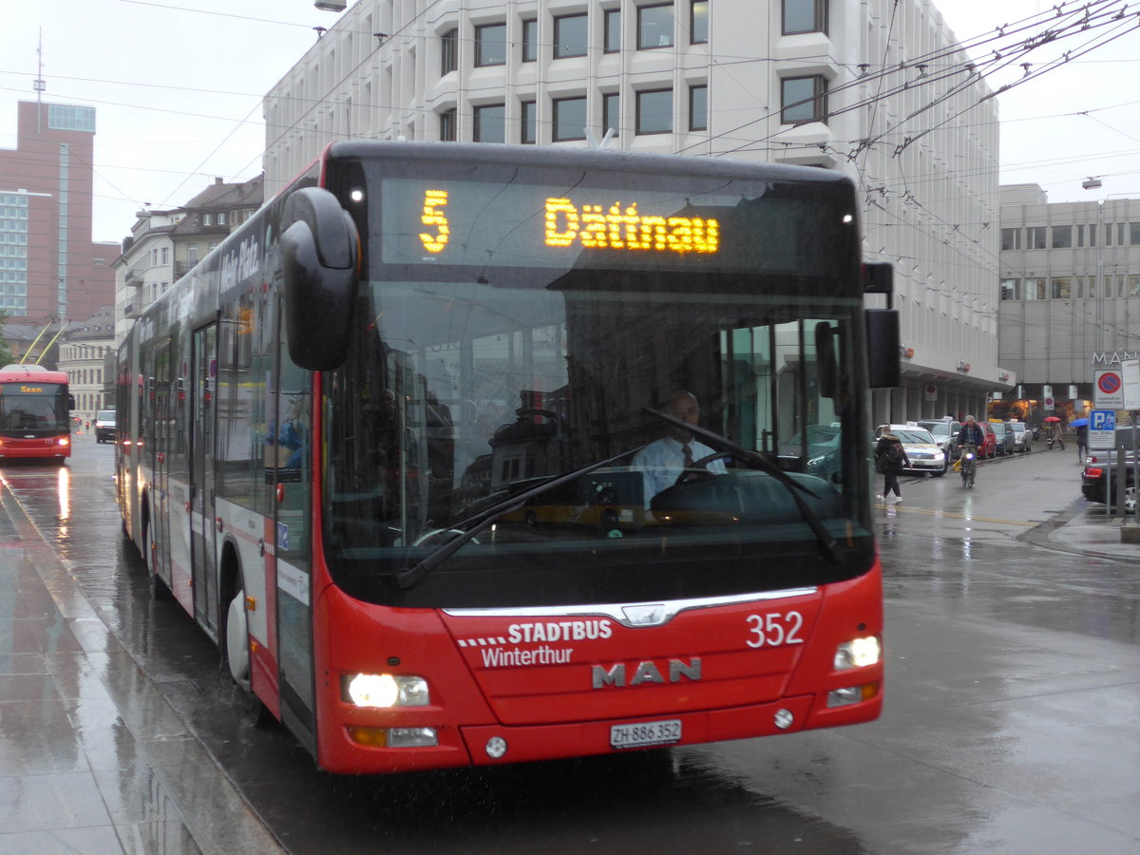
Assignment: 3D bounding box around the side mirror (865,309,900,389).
[{"bbox_3d":[1.428,-0.360,6.593,0.190,0.360,0.080,-1,1,-39],"label":"side mirror"}]

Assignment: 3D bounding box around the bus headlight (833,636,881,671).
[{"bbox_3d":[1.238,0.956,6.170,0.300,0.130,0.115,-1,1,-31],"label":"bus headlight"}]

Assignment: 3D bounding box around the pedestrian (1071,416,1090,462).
[{"bbox_3d":[21.202,0.570,60.000,1.000,1.860,0.900,1,0,-15],"label":"pedestrian"}]

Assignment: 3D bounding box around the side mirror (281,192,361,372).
[{"bbox_3d":[-0.876,-0.525,5.092,0.260,0.630,0.210,-1,1,1],"label":"side mirror"}]

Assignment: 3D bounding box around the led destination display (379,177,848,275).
[{"bbox_3d":[0.181,-0.806,5.992,1.920,0.340,0.100,-1,1,-21],"label":"led destination display"}]

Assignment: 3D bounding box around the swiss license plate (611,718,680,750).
[{"bbox_3d":[0.303,1.209,5.730,0.305,0.090,0.020,-1,1,-21],"label":"swiss license plate"}]

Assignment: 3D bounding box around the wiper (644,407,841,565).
[{"bbox_3d":[0.730,0.241,5.942,0.910,0.645,0.120,-1,1,-21],"label":"wiper"}]

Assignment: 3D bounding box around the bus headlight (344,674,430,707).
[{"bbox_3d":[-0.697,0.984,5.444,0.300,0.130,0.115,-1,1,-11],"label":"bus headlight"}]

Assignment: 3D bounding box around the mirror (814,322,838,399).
[{"bbox_3d":[1.129,-0.294,6.417,0.060,0.330,0.150,0,1,31],"label":"mirror"}]

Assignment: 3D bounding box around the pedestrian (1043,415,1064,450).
[{"bbox_3d":[27.057,0.345,81.000,1.100,1.900,0.950,1,0,3],"label":"pedestrian"}]

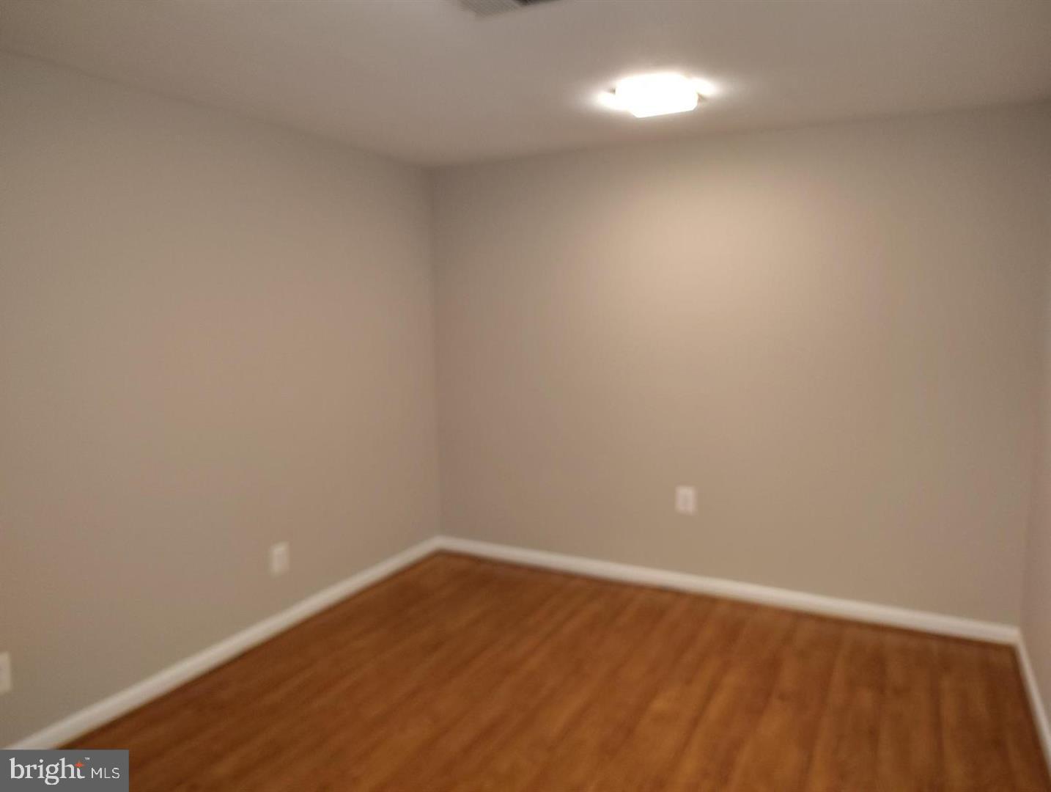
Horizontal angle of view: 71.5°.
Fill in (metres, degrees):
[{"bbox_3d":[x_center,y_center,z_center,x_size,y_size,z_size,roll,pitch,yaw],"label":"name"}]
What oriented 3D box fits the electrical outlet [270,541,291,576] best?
[{"bbox_3d":[-1.036,0.688,3.088,0.012,0.122,0.080,3,8,28],"label":"electrical outlet"}]

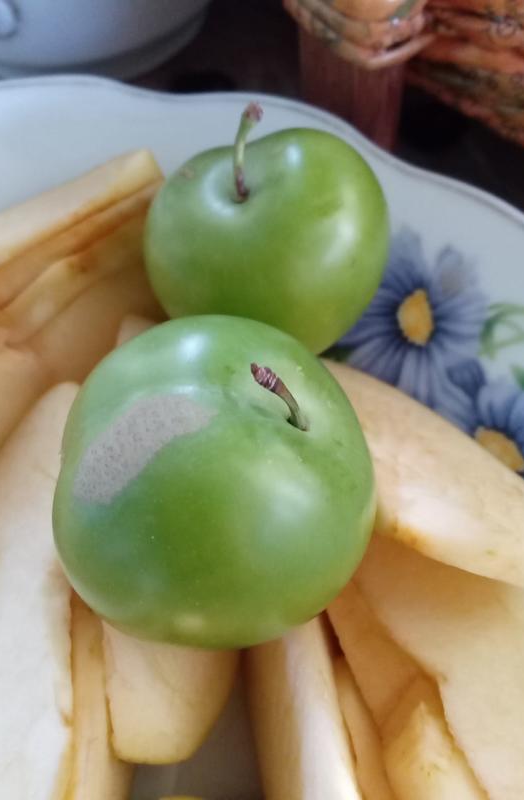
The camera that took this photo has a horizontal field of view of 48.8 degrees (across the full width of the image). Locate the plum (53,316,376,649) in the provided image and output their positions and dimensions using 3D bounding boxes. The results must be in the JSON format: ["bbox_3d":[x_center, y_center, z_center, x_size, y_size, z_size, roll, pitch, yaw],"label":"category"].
[{"bbox_3d":[-0.005,0.010,0.084,0.047,0.048,0.047,11,58,-18],"label":"plum"}]

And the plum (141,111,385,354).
[{"bbox_3d":[0.000,-0.032,0.112,0.046,0.049,0.046,-4,67,9],"label":"plum"}]

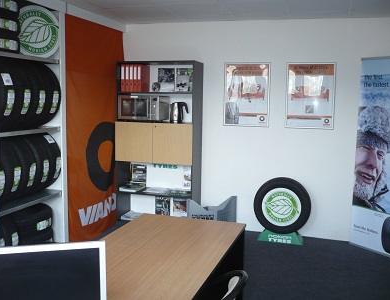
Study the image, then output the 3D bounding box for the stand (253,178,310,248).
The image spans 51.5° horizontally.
[{"bbox_3d":[0.973,0.665,4.516,0.628,0.710,0.220,3,8,16],"label":"stand"}]

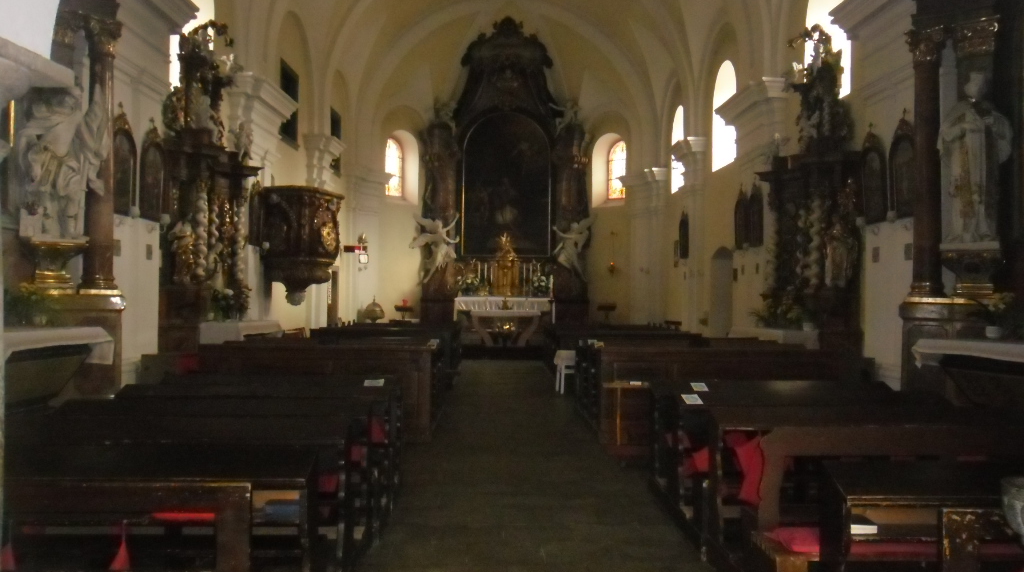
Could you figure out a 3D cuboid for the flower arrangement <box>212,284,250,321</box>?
[{"bbox_3d":[-4.441,0.260,12.600,0.500,0.560,0.600,1,-1,-2],"label":"flower arrangement"}]

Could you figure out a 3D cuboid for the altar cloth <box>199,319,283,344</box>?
[{"bbox_3d":[-4.385,0.726,12.868,0.700,0.350,2.200,1,-1,-2],"label":"altar cloth"}]

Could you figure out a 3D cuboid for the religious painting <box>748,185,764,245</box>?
[{"bbox_3d":[4.663,-1.361,15.200,0.100,1.220,0.780,1,-1,-2],"label":"religious painting"}]

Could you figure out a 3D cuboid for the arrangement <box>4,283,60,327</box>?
[{"bbox_3d":[-4.873,0.188,8.100,0.560,0.440,0.460,1,-1,-43],"label":"arrangement"}]

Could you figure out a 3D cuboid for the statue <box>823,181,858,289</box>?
[{"bbox_3d":[4.483,-0.703,10.900,0.480,1.400,0.420,0,-1,43],"label":"statue"}]

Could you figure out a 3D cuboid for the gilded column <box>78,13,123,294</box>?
[{"bbox_3d":[-4.637,-1.493,9.000,0.440,3.100,0.440,1,-1,-2],"label":"gilded column"}]

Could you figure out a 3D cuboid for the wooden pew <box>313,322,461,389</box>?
[{"bbox_3d":[-2.302,1.276,14.322,2.600,1.000,1.000,1,-1,-2],"label":"wooden pew"}]

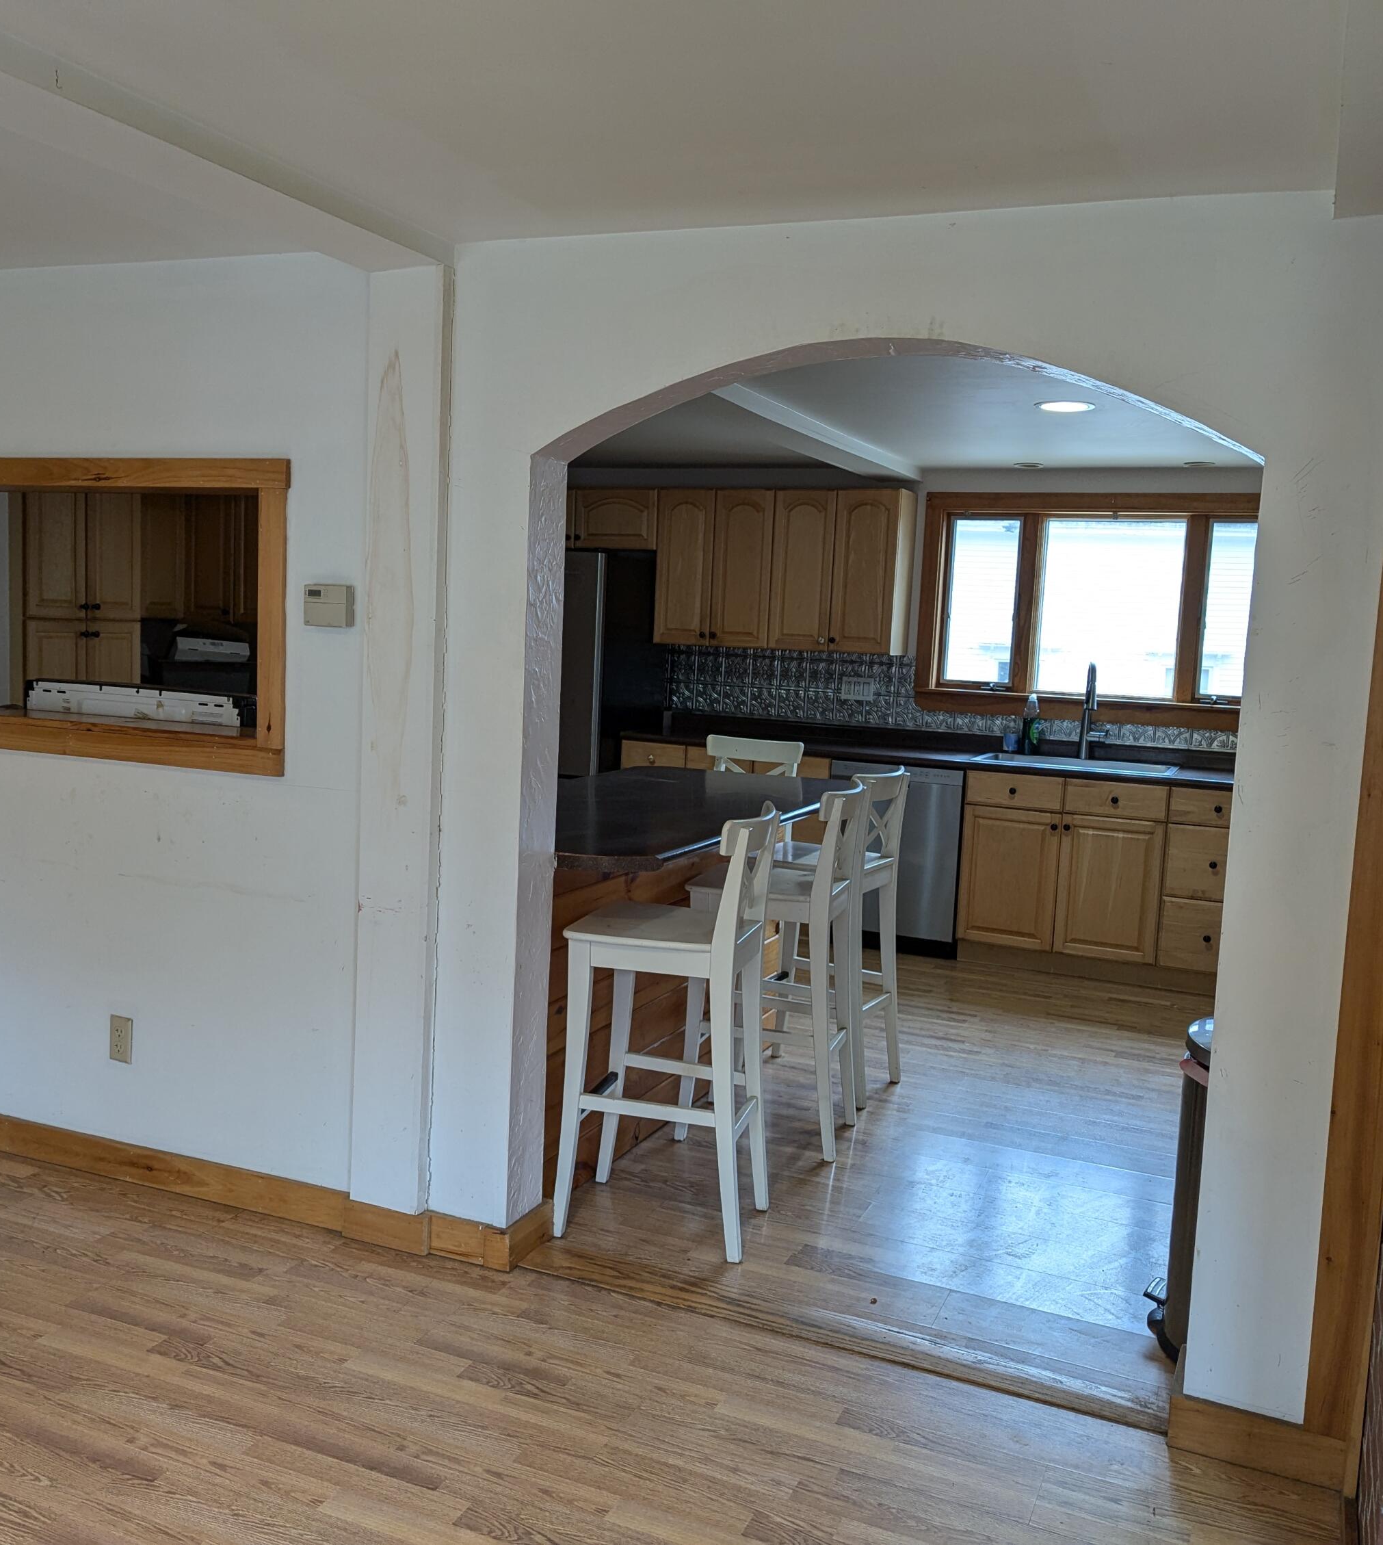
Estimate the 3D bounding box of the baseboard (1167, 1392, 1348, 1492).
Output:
[{"bbox_3d":[1.008,1.186,2.539,0.293,0.100,0.022,5,6,23],"label":"baseboard"}]

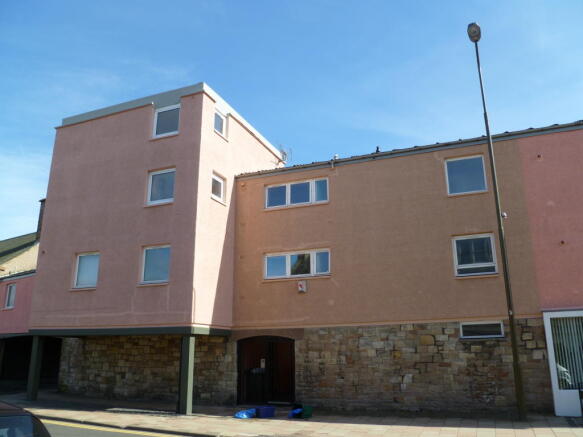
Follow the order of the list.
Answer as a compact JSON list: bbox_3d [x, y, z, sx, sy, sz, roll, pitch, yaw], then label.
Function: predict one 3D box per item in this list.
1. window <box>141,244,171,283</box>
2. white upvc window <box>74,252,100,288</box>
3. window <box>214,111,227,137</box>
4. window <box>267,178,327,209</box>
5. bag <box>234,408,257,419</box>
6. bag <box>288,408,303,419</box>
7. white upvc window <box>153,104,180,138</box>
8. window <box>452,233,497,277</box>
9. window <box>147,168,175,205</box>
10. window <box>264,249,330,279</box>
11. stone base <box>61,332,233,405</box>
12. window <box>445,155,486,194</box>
[{"bbox_3d":[-4.544,1.545,15.892,1.159,1.289,0.121,-7,-16,22],"label":"window"},{"bbox_3d":[-7.315,1.866,17.023,1.107,1.280,0.121,-7,-16,22],"label":"white upvc window"},{"bbox_3d":[-2.697,-3.485,17.727,0.121,0.969,0.926,-7,-16,22],"label":"window"},{"bbox_3d":[0.193,-0.869,17.149,2.491,0.848,0.121,-7,-16,22],"label":"window"},{"bbox_3d":[-1.284,5.580,13.534,0.571,0.234,0.432,-7,-16,22],"label":"bag"},{"bbox_3d":[0.131,5.531,13.375,0.363,0.234,0.389,-7,-16,22],"label":"bag"},{"bbox_3d":[-4.517,-3.512,17.224,1.150,1.073,0.121,-7,-16,22],"label":"white upvc window"},{"bbox_3d":[5.554,1.140,14.264,1.202,1.185,0.121,-7,-16,22],"label":"window"},{"bbox_3d":[-4.549,-1.101,16.598,1.176,1.280,0.121,-7,-16,22],"label":"window"},{"bbox_3d":[0.202,1.622,16.483,2.465,0.882,0.121,-7,-16,22],"label":"window"},{"bbox_3d":[-5.654,5.684,18.103,8.347,2.336,0.389,-7,-16,22],"label":"stone base"},{"bbox_3d":[5.538,-1.341,14.930,1.142,1.202,0.121,-7,-16,22],"label":"window"}]

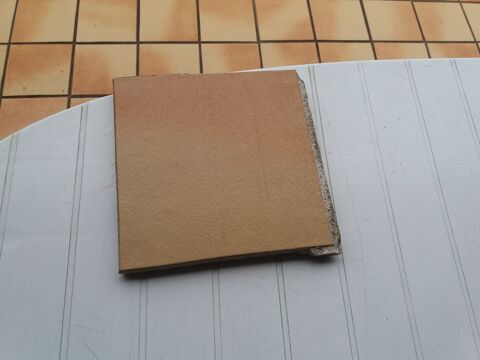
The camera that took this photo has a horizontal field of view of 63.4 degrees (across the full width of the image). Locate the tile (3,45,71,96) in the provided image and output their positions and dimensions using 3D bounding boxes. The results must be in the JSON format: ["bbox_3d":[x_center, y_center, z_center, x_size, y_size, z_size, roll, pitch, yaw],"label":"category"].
[{"bbox_3d":[-0.653,-0.358,1.267,0.200,0.010,0.200,-3,68,-6],"label":"tile"}]

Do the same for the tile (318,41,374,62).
[{"bbox_3d":[0.390,-0.403,1.385,0.200,0.010,0.200,-3,68,-6],"label":"tile"}]

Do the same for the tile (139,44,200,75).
[{"bbox_3d":[-0.236,-0.376,1.314,0.200,0.010,0.200,-3,68,-6],"label":"tile"}]

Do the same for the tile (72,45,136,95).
[{"bbox_3d":[-0.444,-0.367,1.291,0.200,0.010,0.200,-3,68,-6],"label":"tile"}]

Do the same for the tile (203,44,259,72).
[{"bbox_3d":[-0.027,-0.385,1.338,0.200,0.010,0.200,-3,68,-6],"label":"tile"}]

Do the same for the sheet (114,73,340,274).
[{"bbox_3d":[-0.018,-0.018,0.400,0.209,0.018,0.202,-5,70,-9],"label":"sheet"}]

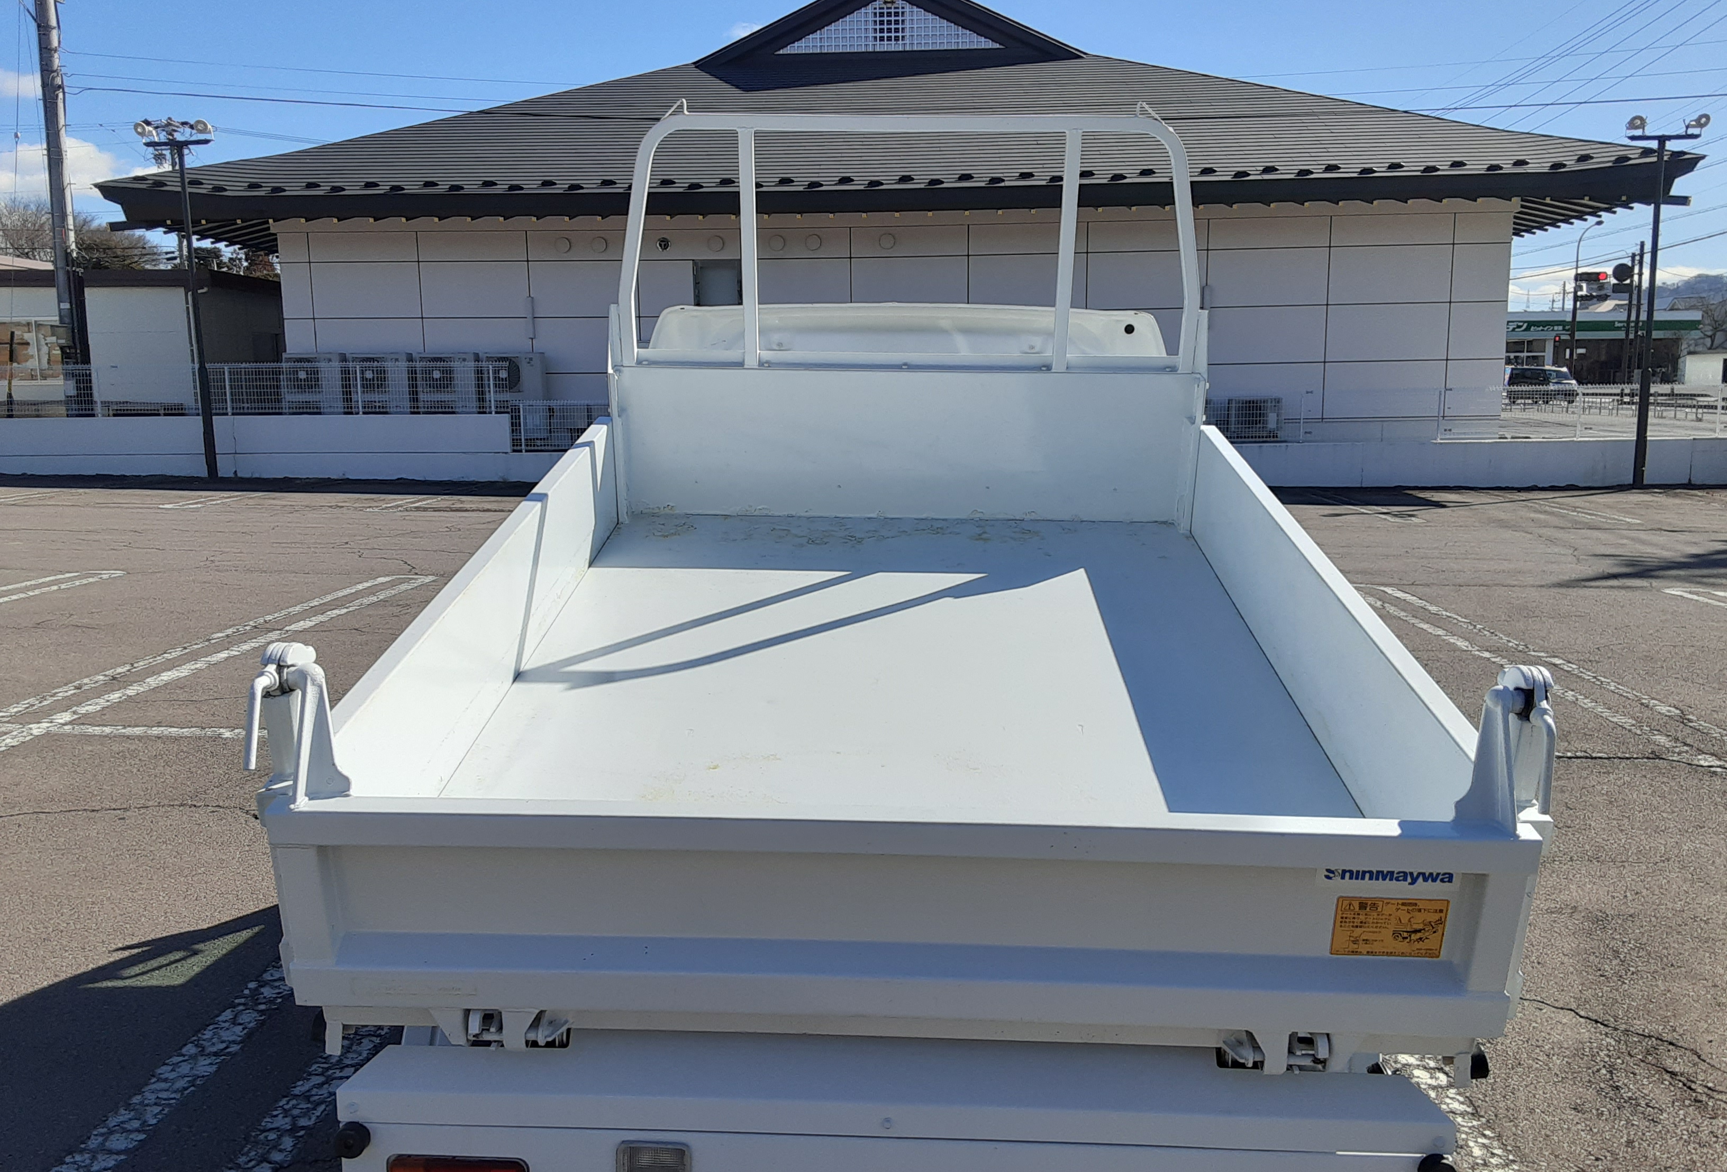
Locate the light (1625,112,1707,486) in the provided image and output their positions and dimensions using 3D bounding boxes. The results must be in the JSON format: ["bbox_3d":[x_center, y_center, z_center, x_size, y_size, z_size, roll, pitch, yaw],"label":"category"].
[{"bbox_3d":[11.294,-4.062,19.286,1.170,5.210,0.350,0,9,2],"label":"light"}]

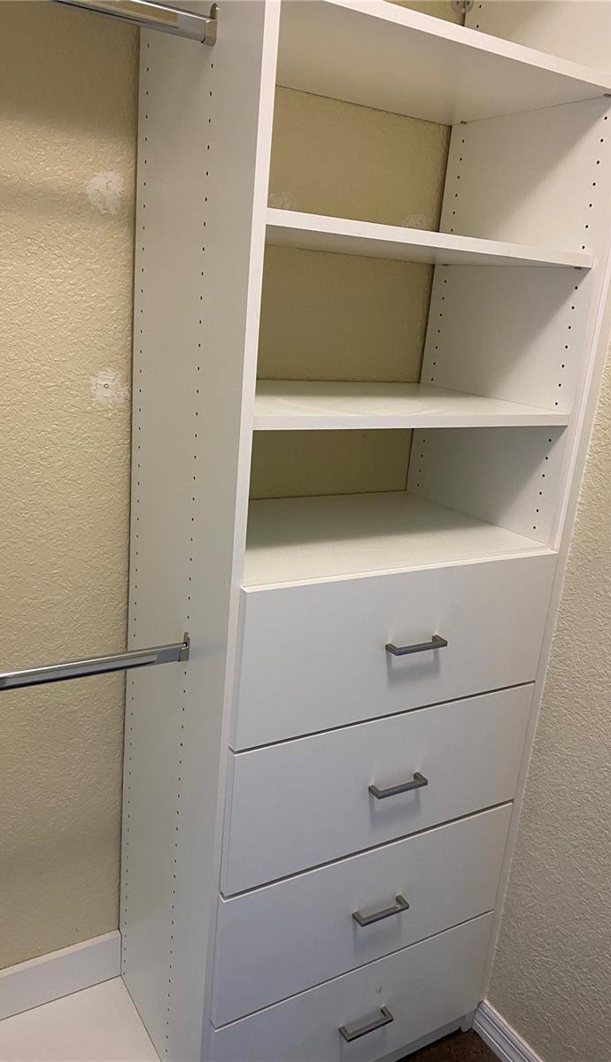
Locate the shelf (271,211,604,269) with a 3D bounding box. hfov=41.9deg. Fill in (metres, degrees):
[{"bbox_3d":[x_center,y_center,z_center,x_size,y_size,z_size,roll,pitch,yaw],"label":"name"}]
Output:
[{"bbox_3d":[0.107,-0.465,1.292,0.606,0.019,0.399,-5,19,-31],"label":"shelf"}]

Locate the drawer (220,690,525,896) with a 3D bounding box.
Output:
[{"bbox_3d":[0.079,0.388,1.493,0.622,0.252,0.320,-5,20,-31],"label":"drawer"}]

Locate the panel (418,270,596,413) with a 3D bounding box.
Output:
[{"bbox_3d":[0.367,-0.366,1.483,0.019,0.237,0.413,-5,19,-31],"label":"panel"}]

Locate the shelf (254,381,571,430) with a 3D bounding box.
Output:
[{"bbox_3d":[0.086,-0.221,1.364,0.606,0.019,0.399,-5,19,-31],"label":"shelf"}]

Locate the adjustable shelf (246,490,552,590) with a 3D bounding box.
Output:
[{"bbox_3d":[0.067,0.003,1.430,0.606,0.019,0.399,-5,19,-31],"label":"adjustable shelf"}]

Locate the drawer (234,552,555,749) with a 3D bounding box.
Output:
[{"bbox_3d":[0.080,0.130,1.436,0.624,0.251,0.390,-5,19,-31],"label":"drawer"}]

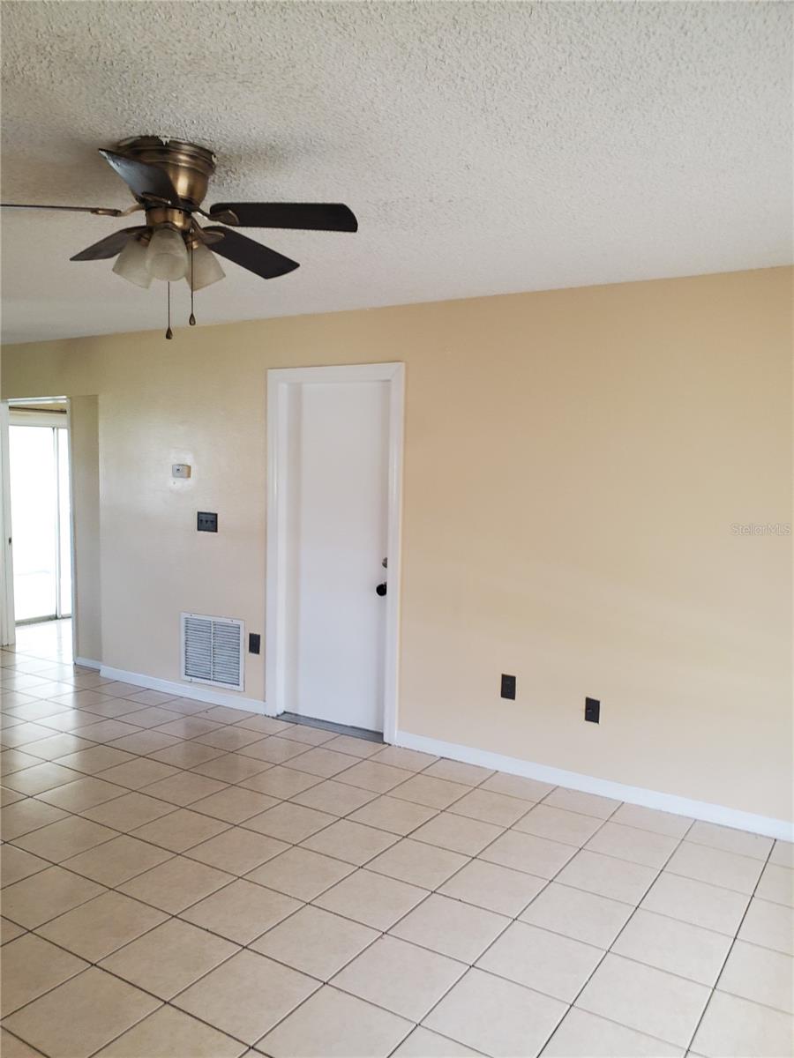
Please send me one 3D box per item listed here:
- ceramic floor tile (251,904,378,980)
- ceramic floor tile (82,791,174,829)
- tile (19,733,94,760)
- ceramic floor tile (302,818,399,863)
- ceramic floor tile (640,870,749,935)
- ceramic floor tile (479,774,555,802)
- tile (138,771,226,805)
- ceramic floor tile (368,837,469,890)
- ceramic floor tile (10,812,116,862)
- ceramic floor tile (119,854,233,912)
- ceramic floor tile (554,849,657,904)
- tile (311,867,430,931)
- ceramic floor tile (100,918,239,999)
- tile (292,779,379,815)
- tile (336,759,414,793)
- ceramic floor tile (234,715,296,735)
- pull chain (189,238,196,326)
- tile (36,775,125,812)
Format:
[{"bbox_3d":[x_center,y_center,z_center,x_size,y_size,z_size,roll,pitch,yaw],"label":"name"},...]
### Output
[{"bbox_3d":[-0.271,1.384,2.659,0.323,0.010,0.323,4,6,33],"label":"ceramic floor tile"},{"bbox_3d":[-1.215,1.288,3.616,0.323,0.010,0.323,4,6,33],"label":"ceramic floor tile"},{"bbox_3d":[-1.879,1.212,4.399,0.323,0.010,0.323,4,6,33],"label":"tile"},{"bbox_3d":[-0.189,1.291,3.272,0.319,0.010,0.319,3,4,32],"label":"ceramic floor tile"},{"bbox_3d":[1.106,1.385,2.940,0.323,0.010,0.323,4,6,33],"label":"ceramic floor tile"},{"bbox_3d":[0.599,1.286,3.945,0.320,0.010,0.262,4,5,31],"label":"ceramic floor tile"},{"bbox_3d":[-1.031,1.262,3.858,0.320,0.010,0.320,4,5,31],"label":"tile"},{"bbox_3d":[0.085,1.326,3.149,0.321,0.010,0.321,3,4,33],"label":"ceramic floor tile"},{"bbox_3d":[-1.366,1.280,3.283,0.322,0.010,0.322,4,4,32],"label":"ceramic floor tile"},{"bbox_3d":[-0.832,1.345,3.004,0.323,0.010,0.323,4,6,33],"label":"ceramic floor tile"},{"bbox_3d":[0.813,1.347,3.073,0.321,0.010,0.321,3,4,33],"label":"ceramic floor tile"},{"bbox_3d":[-0.089,1.321,2.832,0.319,0.010,0.319,3,4,32],"label":"tile"},{"bbox_3d":[-0.701,1.331,2.468,0.319,0.010,0.319,3,4,32],"label":"ceramic floor tile"},{"bbox_3d":[-0.291,1.280,3.775,0.321,0.010,0.321,3,4,33],"label":"tile"},{"bbox_3d":[-0.114,1.267,4.055,0.321,0.010,0.321,3,4,33],"label":"tile"},{"bbox_3d":[-0.799,1.196,4.829,0.323,0.010,0.264,4,6,33],"label":"ceramic floor tile"},{"bbox_3d":[-0.565,-0.685,2.200,0.017,0.250,0.017,1,5,0],"label":"pull chain"},{"bbox_3d":[-1.455,1.240,3.700,0.319,0.010,0.319,3,4,32],"label":"tile"}]

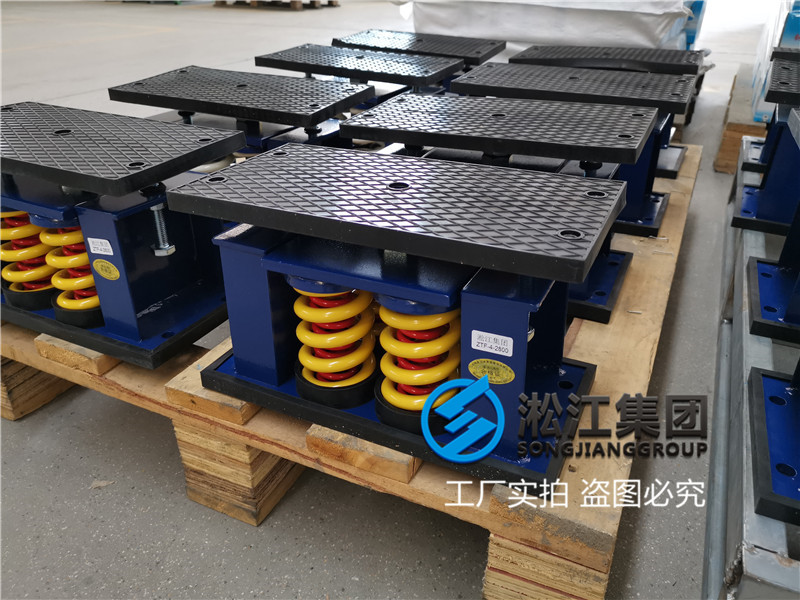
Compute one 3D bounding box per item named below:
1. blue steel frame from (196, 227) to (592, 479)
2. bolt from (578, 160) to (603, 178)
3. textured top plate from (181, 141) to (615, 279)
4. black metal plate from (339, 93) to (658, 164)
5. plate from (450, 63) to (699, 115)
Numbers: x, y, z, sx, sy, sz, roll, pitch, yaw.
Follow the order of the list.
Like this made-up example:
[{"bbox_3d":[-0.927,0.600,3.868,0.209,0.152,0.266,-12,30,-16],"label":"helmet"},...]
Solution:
[{"bbox_3d":[-0.001,0.018,0.671,0.404,0.180,0.198,12,32,23],"label":"blue steel frame"},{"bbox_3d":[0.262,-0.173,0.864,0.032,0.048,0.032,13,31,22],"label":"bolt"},{"bbox_3d":[-0.001,-0.103,0.615,0.400,0.018,0.207,12,30,23],"label":"textured top plate"},{"bbox_3d":[0.142,-0.252,0.889,0.400,0.018,0.207,12,32,24],"label":"black metal plate"},{"bbox_3d":[0.320,-0.397,1.151,0.400,0.018,0.207,13,34,22],"label":"plate"}]

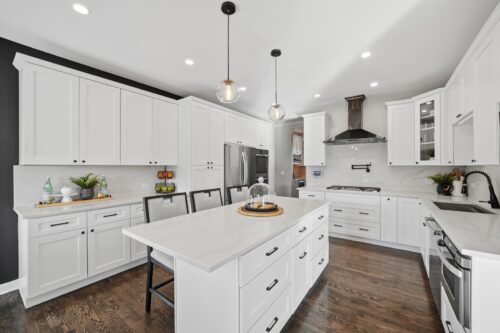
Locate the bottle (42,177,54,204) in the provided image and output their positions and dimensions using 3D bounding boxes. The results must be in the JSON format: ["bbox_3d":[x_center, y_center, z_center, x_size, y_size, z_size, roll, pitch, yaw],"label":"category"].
[{"bbox_3d":[-2.440,0.298,2.190,0.080,0.310,0.080,0,0,39],"label":"bottle"}]

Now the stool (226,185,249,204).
[{"bbox_3d":[0.040,0.865,2.700,0.540,1.060,0.480,0,0,39],"label":"stool"}]

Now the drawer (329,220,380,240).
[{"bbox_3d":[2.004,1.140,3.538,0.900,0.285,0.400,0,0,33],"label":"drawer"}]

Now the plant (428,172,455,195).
[{"bbox_3d":[3.180,0.285,3.000,0.300,0.370,0.300,0,0,33],"label":"plant"}]

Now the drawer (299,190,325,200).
[{"bbox_3d":[1.384,0.610,3.918,0.460,0.180,0.400,0,0,33],"label":"drawer"}]

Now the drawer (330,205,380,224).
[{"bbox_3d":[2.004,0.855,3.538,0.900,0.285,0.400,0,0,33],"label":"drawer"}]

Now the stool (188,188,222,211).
[{"bbox_3d":[-0.364,0.845,2.195,0.530,1.070,0.480,0,0,37],"label":"stool"}]

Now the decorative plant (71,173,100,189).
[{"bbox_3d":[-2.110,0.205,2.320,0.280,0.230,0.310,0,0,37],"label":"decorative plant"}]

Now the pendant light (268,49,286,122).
[{"bbox_3d":[0.329,-0.970,2.200,0.205,0.870,0.205,0,0,0],"label":"pendant light"}]

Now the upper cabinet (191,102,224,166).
[{"bbox_3d":[-1.000,-0.565,3.631,0.560,1.130,0.760,0,0,37],"label":"upper cabinet"}]

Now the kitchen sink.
[{"bbox_3d":[2.448,0.580,2.110,0.420,0.220,0.530,0,0,33],"label":"kitchen sink"}]

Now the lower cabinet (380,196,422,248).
[{"bbox_3d":[2.645,0.905,3.240,0.530,0.810,0.600,0,0,33],"label":"lower cabinet"}]

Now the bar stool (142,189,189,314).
[{"bbox_3d":[-0.690,0.845,1.791,0.530,1.070,0.470,0,0,37],"label":"bar stool"}]

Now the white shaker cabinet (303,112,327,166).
[{"bbox_3d":[1.495,-0.570,4.080,0.470,1.110,0.340,0,0,33],"label":"white shaker cabinet"}]

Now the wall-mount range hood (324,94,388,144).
[{"bbox_3d":[2.088,-0.930,3.627,0.980,0.980,0.500,0,0,33],"label":"wall-mount range hood"}]

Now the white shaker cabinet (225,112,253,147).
[{"bbox_3d":[-0.465,-0.800,4.340,0.610,0.640,0.930,0,0,39],"label":"white shaker cabinet"}]

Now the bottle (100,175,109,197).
[{"bbox_3d":[-2.130,0.292,2.645,0.080,0.310,0.080,0,0,39],"label":"bottle"}]

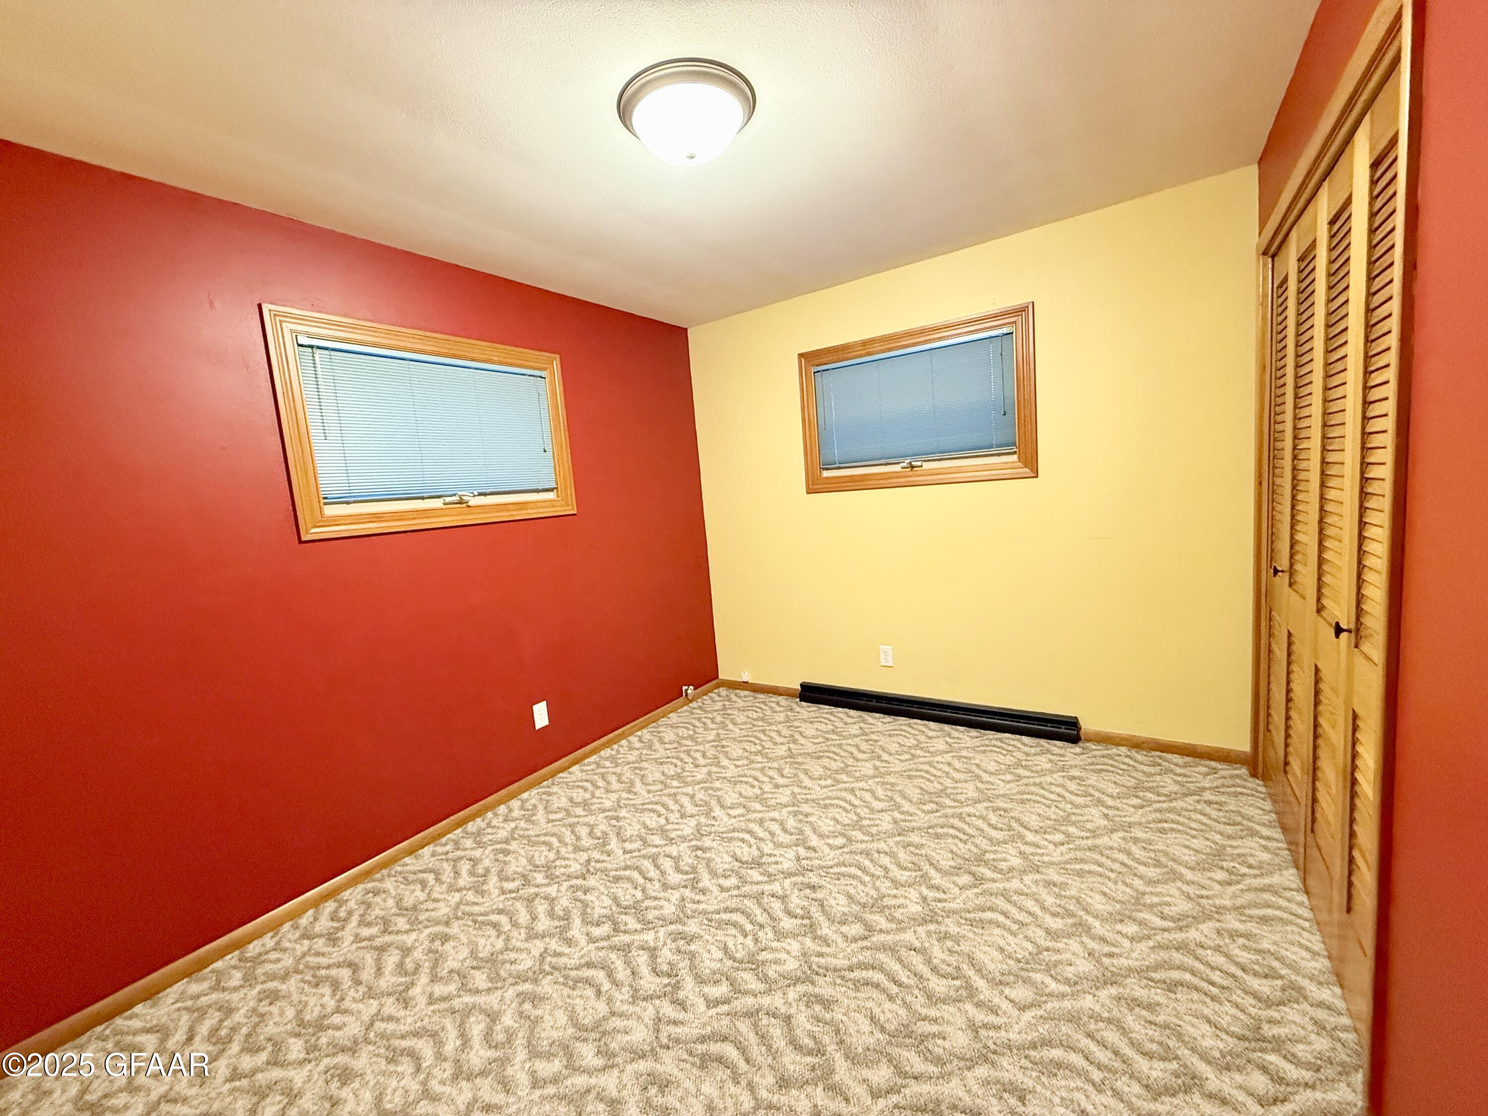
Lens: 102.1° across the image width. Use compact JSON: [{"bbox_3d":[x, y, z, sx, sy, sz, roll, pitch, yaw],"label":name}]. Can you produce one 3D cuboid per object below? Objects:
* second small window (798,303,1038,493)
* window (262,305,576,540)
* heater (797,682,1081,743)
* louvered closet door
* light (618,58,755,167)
[{"bbox_3d":[0.850,-0.765,3.114,1.208,0.790,0.072,0,8,34],"label":"second small window"},{"bbox_3d":[-1.216,-0.526,2.518,0.054,0.780,1.208,0,8,34],"label":"window"},{"bbox_3d":[0.958,0.823,3.265,1.490,0.116,0.064,0,8,34],"label":"heater"},{"bbox_3d":[1.576,-0.017,1.653,0.057,2.016,1.501,0,8,34],"label":"louvered closet door"},{"bbox_3d":[-0.148,-1.153,1.633,0.375,0.137,0.375,-5,7,1],"label":"light"}]

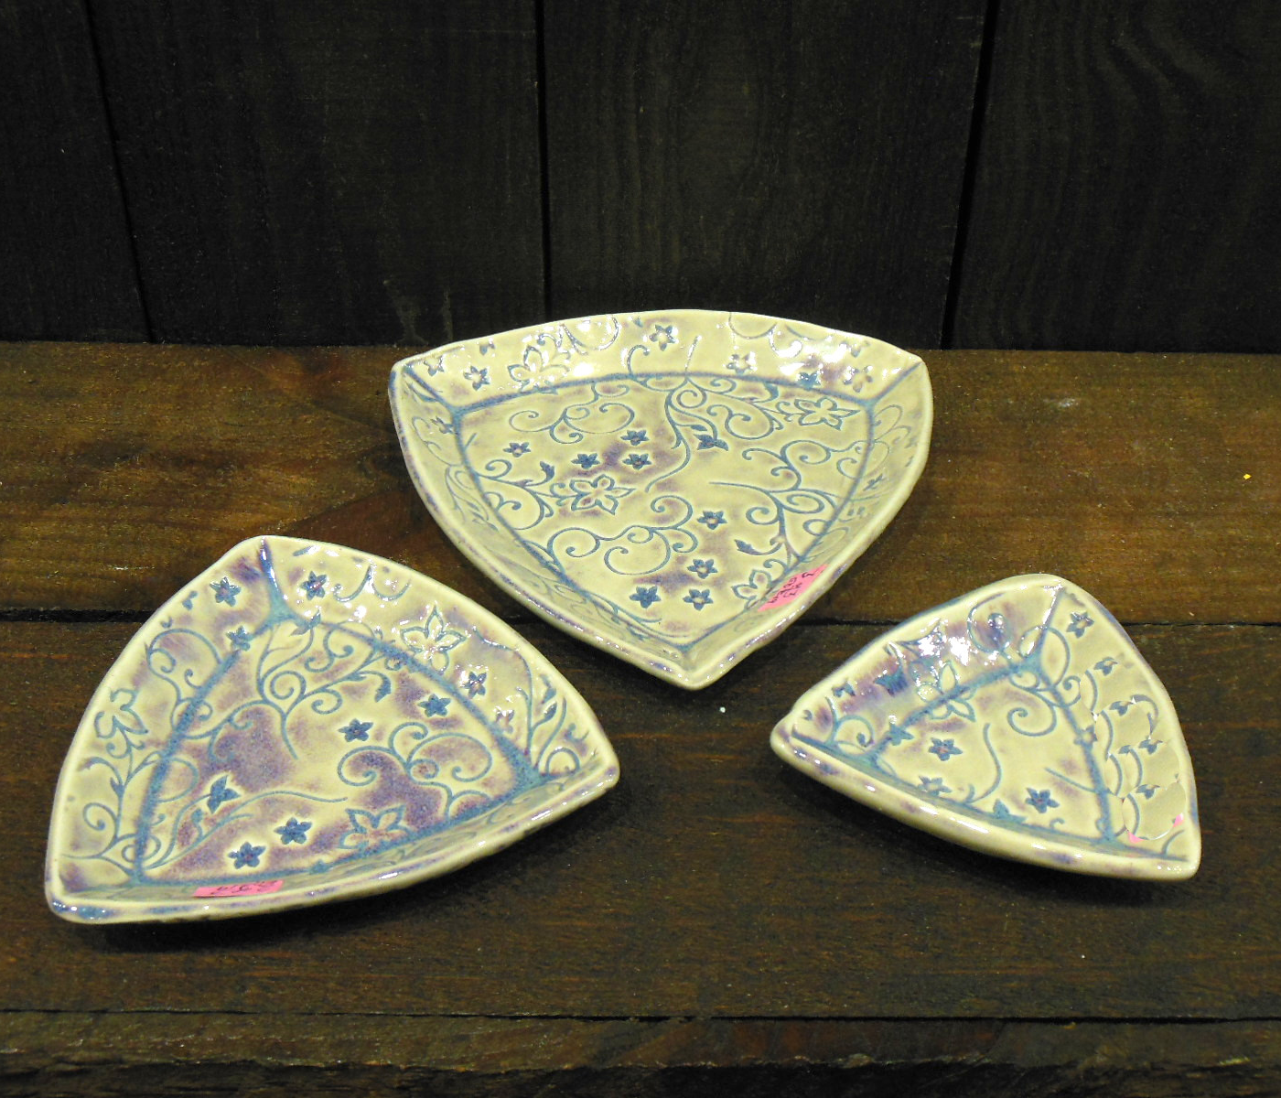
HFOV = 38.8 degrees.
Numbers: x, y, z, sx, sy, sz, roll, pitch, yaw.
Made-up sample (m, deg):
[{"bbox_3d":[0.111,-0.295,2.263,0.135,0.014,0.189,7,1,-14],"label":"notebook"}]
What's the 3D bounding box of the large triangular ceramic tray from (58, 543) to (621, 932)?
[{"bbox_3d":[-0.091,0.046,0.503,0.146,0.022,0.146,-12,42,-15],"label":"large triangular ceramic tray"}]

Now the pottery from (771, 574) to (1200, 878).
[{"bbox_3d":[0.104,0.048,0.502,0.114,0.022,0.111,16,43,18],"label":"pottery"}]

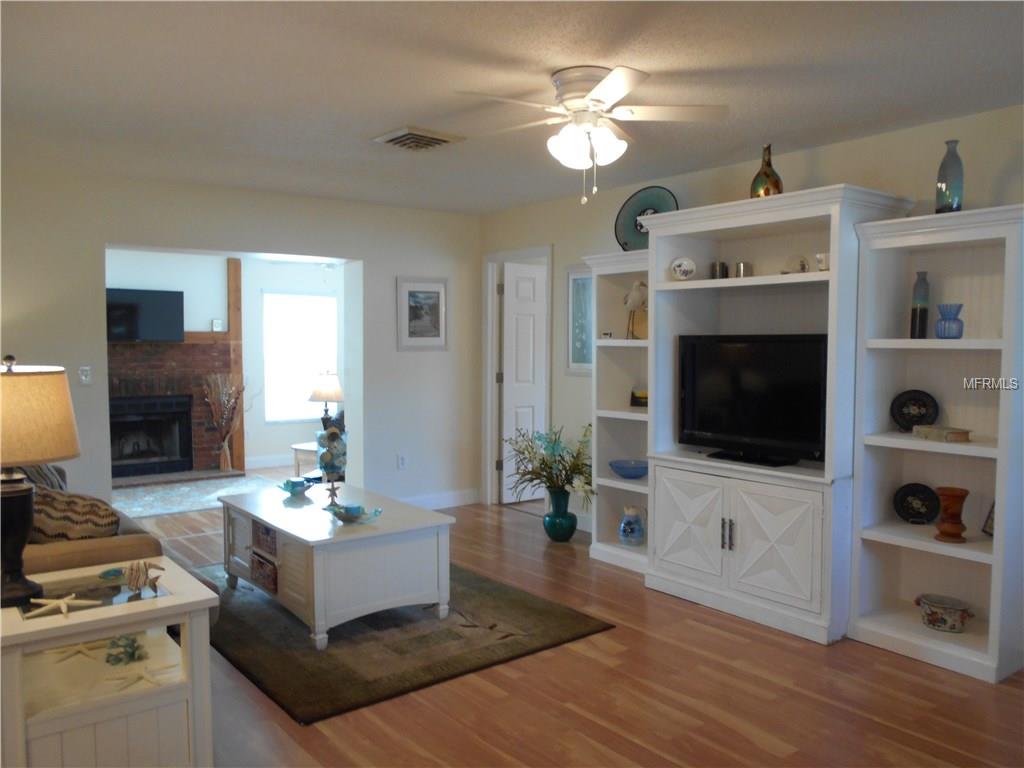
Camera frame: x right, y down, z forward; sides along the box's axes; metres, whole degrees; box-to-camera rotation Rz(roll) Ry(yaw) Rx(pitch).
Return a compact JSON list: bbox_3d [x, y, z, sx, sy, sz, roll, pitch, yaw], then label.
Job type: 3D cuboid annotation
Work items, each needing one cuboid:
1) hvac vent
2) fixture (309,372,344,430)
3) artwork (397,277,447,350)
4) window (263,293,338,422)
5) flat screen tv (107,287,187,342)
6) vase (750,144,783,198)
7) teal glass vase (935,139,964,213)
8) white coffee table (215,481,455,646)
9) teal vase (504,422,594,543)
[{"bbox_3d":[-0.497,-1.262,4.000,0.350,0.030,0.340,-2,4,-37],"label":"hvac vent"},{"bbox_3d":[-1.568,0.220,6.500,0.320,0.650,0.320,-2,4,-33],"label":"fixture"},{"bbox_3d":[-0.707,-0.554,6.131,0.440,0.580,0.030,-2,4,-33],"label":"artwork"},{"bbox_3d":[-2.324,-0.278,8.517,0.840,1.400,0.080,-2,4,-33],"label":"window"},{"bbox_3d":[-3.593,-0.645,7.332,0.880,0.500,0.070,-2,4,-33],"label":"flat screen tv"},{"bbox_3d":[1.292,-1.056,3.908,0.162,0.317,0.162,-3,4,-41],"label":"vase"},{"bbox_3d":[1.914,-0.888,3.366,0.122,0.355,0.122,-3,4,-41],"label":"teal glass vase"},{"bbox_3d":[-0.956,0.904,4.088,0.752,0.495,1.215,-3,4,-38],"label":"white coffee table"},{"bbox_3d":[0.318,0.684,5.349,0.560,0.810,0.600,-3,4,-41],"label":"teal vase"}]

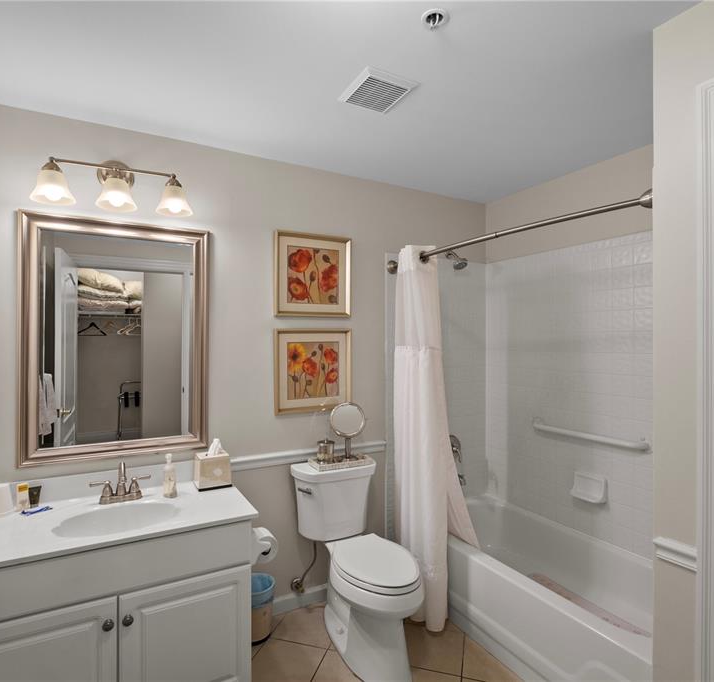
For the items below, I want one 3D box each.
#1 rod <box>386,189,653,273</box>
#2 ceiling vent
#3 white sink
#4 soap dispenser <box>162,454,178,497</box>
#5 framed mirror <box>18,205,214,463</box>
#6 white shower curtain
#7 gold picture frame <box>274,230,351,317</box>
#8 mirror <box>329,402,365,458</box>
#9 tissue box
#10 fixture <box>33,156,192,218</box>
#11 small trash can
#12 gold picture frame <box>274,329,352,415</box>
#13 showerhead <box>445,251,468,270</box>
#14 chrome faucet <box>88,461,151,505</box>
[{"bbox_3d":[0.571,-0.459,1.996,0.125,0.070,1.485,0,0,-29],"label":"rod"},{"bbox_3d":[0.081,-0.961,1.669,0.229,0.022,0.243,0,0,-28],"label":"ceiling vent"},{"bbox_3d":[-0.906,0.745,1.629,0.428,0.135,0.310,0,0,-29],"label":"white sink"},{"bbox_3d":[-0.839,0.598,1.919,0.063,0.186,0.060,0,0,-13],"label":"soap dispenser"},{"bbox_3d":[-1.060,-0.007,1.932,0.746,1.060,0.032,0,0,-29],"label":"framed mirror"},{"bbox_3d":[0.386,0.468,2.381,0.281,1.970,0.512,0,0,-28],"label":"white shower curtain"},{"bbox_3d":[-0.236,-0.360,2.399,0.459,0.462,0.027,0,0,-28],"label":"gold picture frame"},{"bbox_3d":[-0.052,0.500,2.379,0.198,0.316,0.105,0,0,12],"label":"mirror"},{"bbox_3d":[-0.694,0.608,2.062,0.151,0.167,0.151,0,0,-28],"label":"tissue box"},{"bbox_3d":[-1.046,-0.663,1.851,0.602,0.194,0.190,0,0,-29],"label":"fixture"},{"bbox_3d":[-0.514,1.353,2.148,0.198,0.255,0.198,0,0,0],"label":"small trash can"},{"bbox_3d":[-0.235,0.168,2.389,0.456,0.458,0.027,0,0,-29],"label":"gold picture frame"},{"bbox_3d":[0.658,-0.535,2.797,0.086,0.142,0.165,0,0,-29],"label":"showerhead"},{"bbox_3d":[-0.989,0.594,1.792,0.232,0.172,0.125,0,0,-29],"label":"chrome faucet"}]

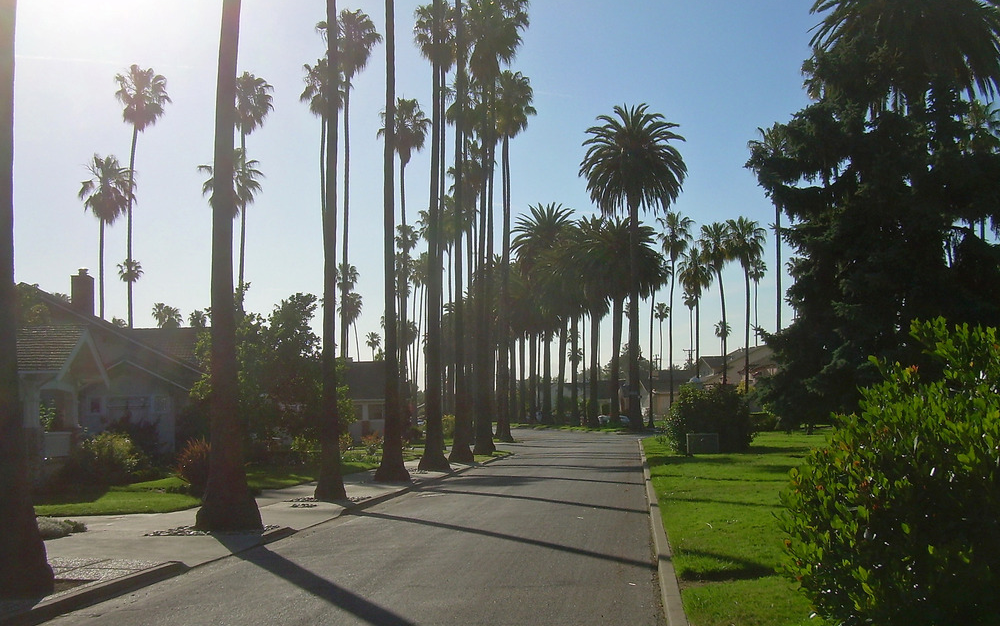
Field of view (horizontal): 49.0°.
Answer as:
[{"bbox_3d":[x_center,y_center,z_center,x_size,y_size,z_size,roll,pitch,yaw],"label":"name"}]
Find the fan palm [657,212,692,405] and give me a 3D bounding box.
[{"bbox_3d":[13.395,0.518,84.272,2.800,16.970,2.800,0,-5,0],"label":"fan palm"}]

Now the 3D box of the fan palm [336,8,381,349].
[{"bbox_3d":[-7.021,-4.219,51.560,2.800,20.740,2.800,0,-5,0],"label":"fan palm"}]

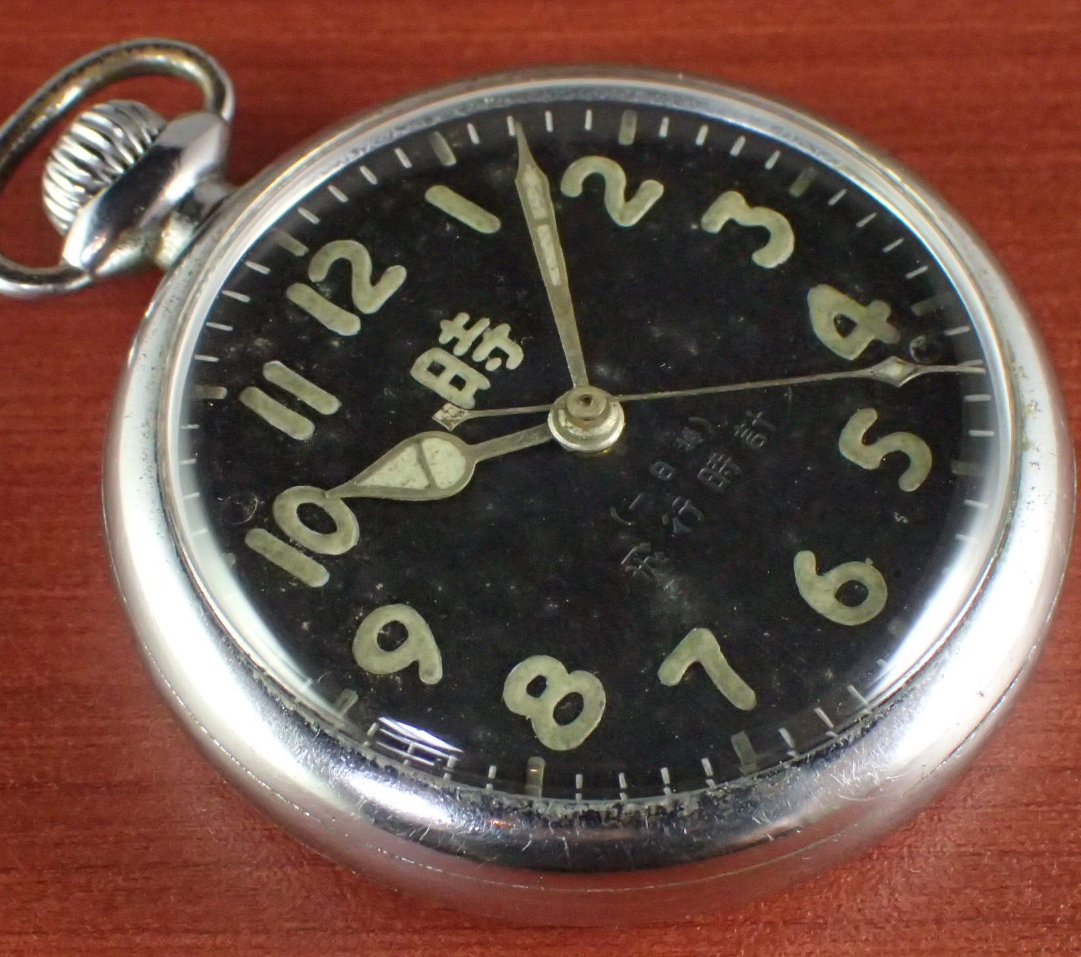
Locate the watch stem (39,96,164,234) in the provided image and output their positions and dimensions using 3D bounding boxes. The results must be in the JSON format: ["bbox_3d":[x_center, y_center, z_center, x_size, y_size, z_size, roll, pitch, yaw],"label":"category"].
[{"bbox_3d":[-0.023,-0.016,0.150,0.005,0.008,0.008,32,64,19],"label":"watch stem"}]

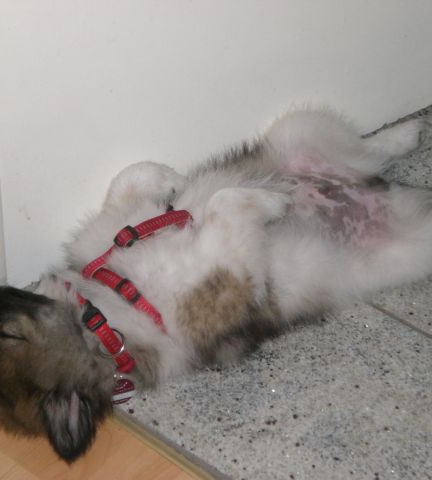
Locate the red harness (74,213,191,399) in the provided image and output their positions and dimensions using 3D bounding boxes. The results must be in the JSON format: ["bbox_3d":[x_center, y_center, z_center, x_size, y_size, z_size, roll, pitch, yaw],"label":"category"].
[{"bbox_3d":[-0.077,0.050,1.662,0.155,0.125,0.155,-25,51,-25],"label":"red harness"}]

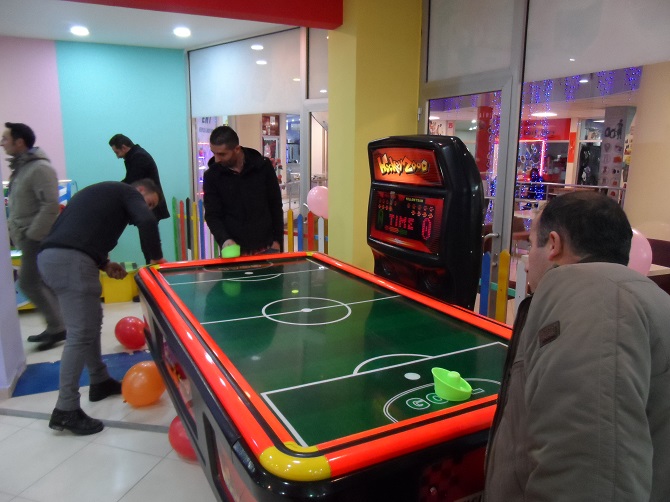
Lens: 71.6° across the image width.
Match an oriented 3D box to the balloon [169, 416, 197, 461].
[{"bbox_3d":[-0.698,0.926,2.353,0.265,0.265,0.265,1,10,0],"label":"balloon"}]

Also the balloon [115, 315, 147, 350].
[{"bbox_3d":[-1.615,0.669,3.721,0.260,0.260,0.260,1,10,0],"label":"balloon"}]

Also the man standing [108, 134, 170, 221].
[{"bbox_3d":[-1.976,-0.288,4.779,0.620,1.760,0.520,-1,10,-13],"label":"man standing"}]

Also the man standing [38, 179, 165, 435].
[{"bbox_3d":[-1.384,0.267,2.785,0.730,1.390,0.540,-5,12,-30],"label":"man standing"}]

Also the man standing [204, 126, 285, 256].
[{"bbox_3d":[-0.680,-0.030,3.532,0.570,1.730,0.440,0,10,-5],"label":"man standing"}]

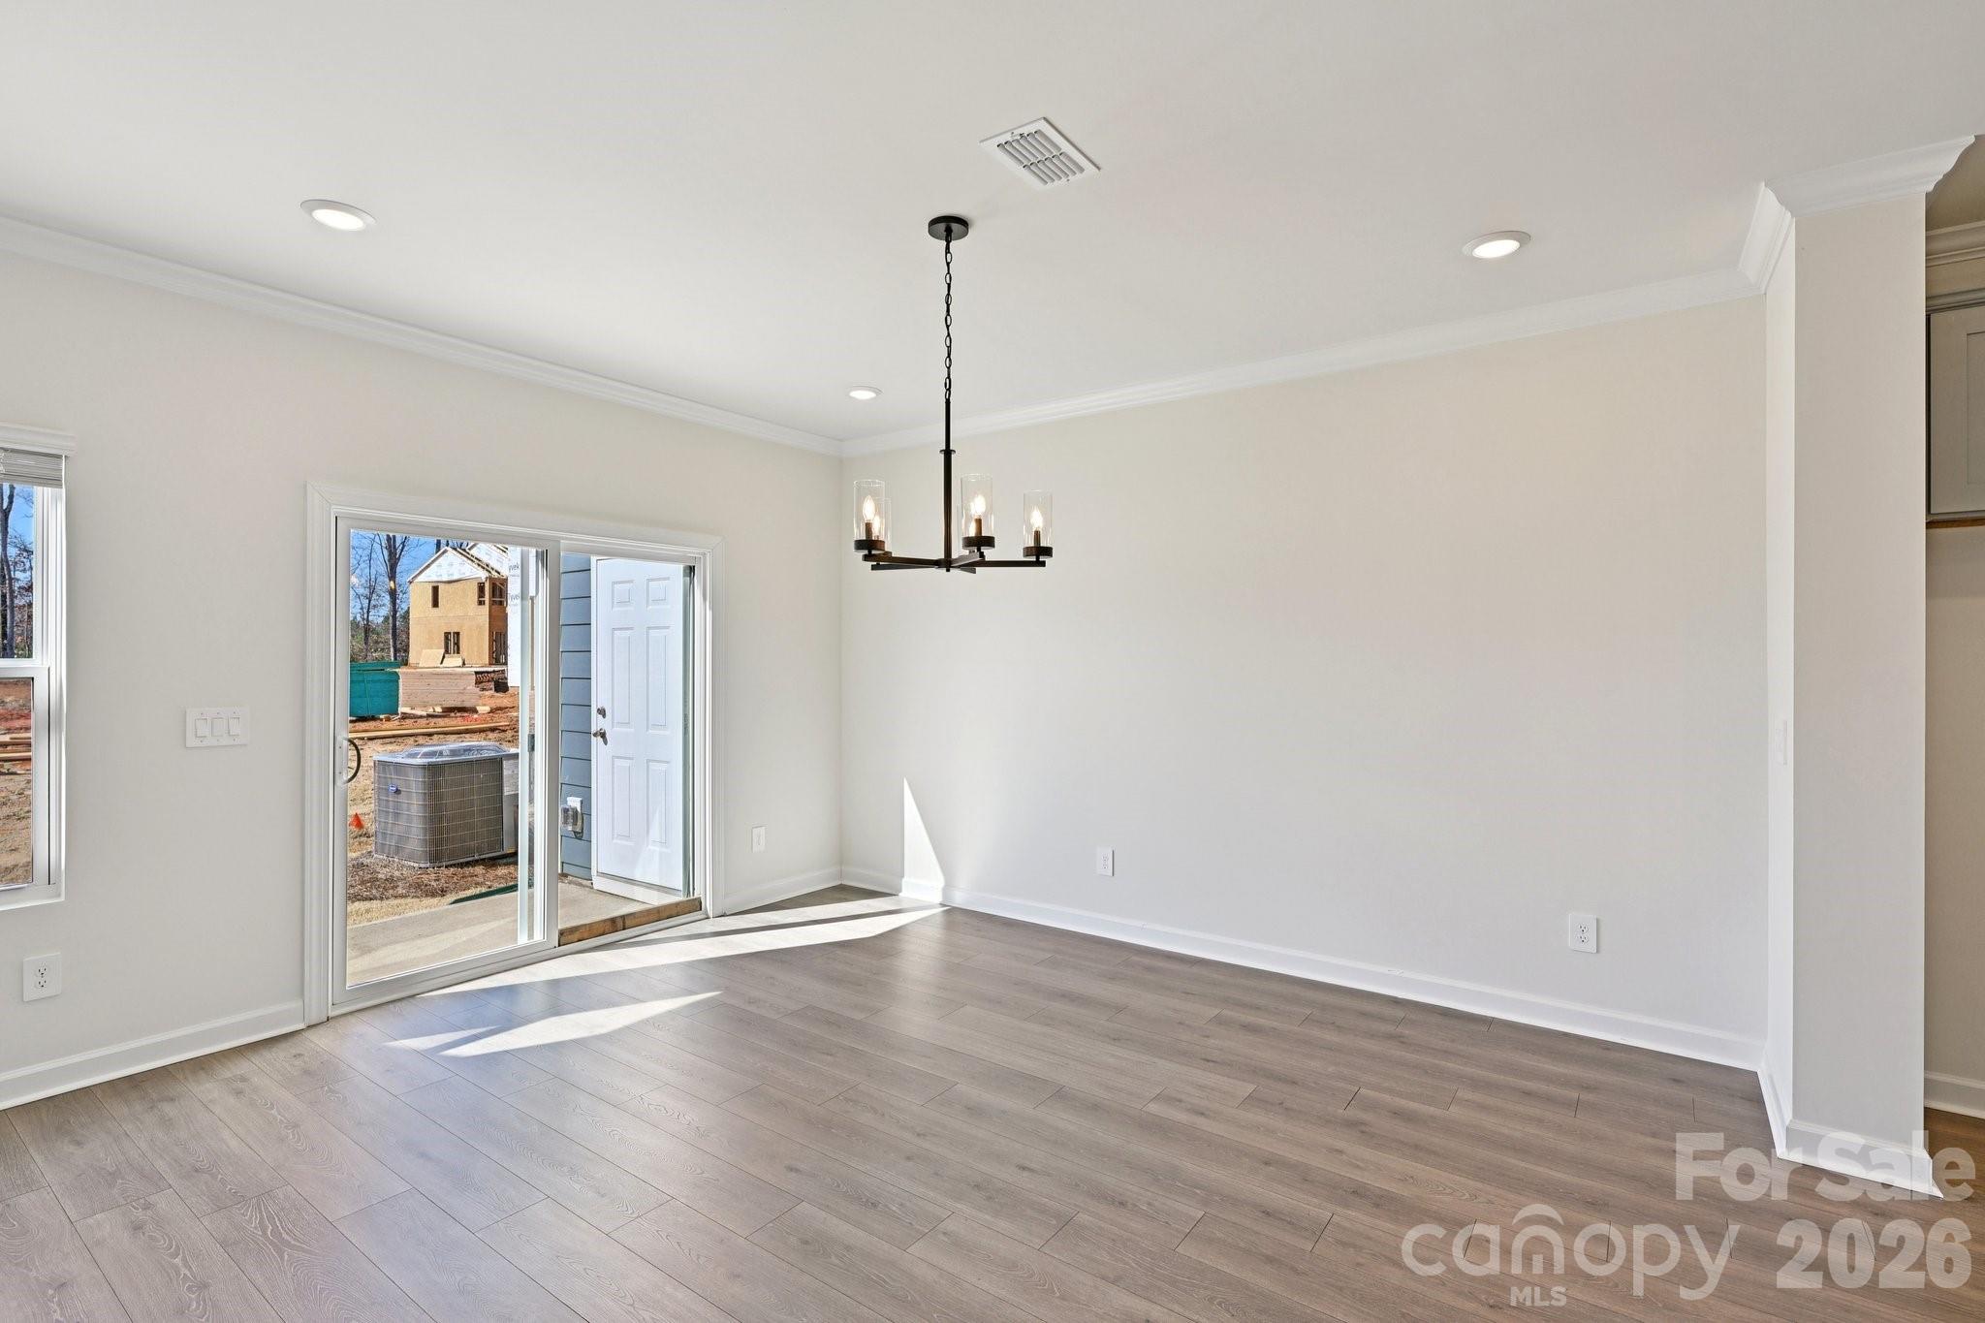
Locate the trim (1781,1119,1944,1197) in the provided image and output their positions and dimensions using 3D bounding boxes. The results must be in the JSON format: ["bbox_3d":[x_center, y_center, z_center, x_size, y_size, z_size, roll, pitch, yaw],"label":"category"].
[{"bbox_3d":[2.358,1.347,2.557,0.330,0.106,0.026,0,0,36],"label":"trim"}]

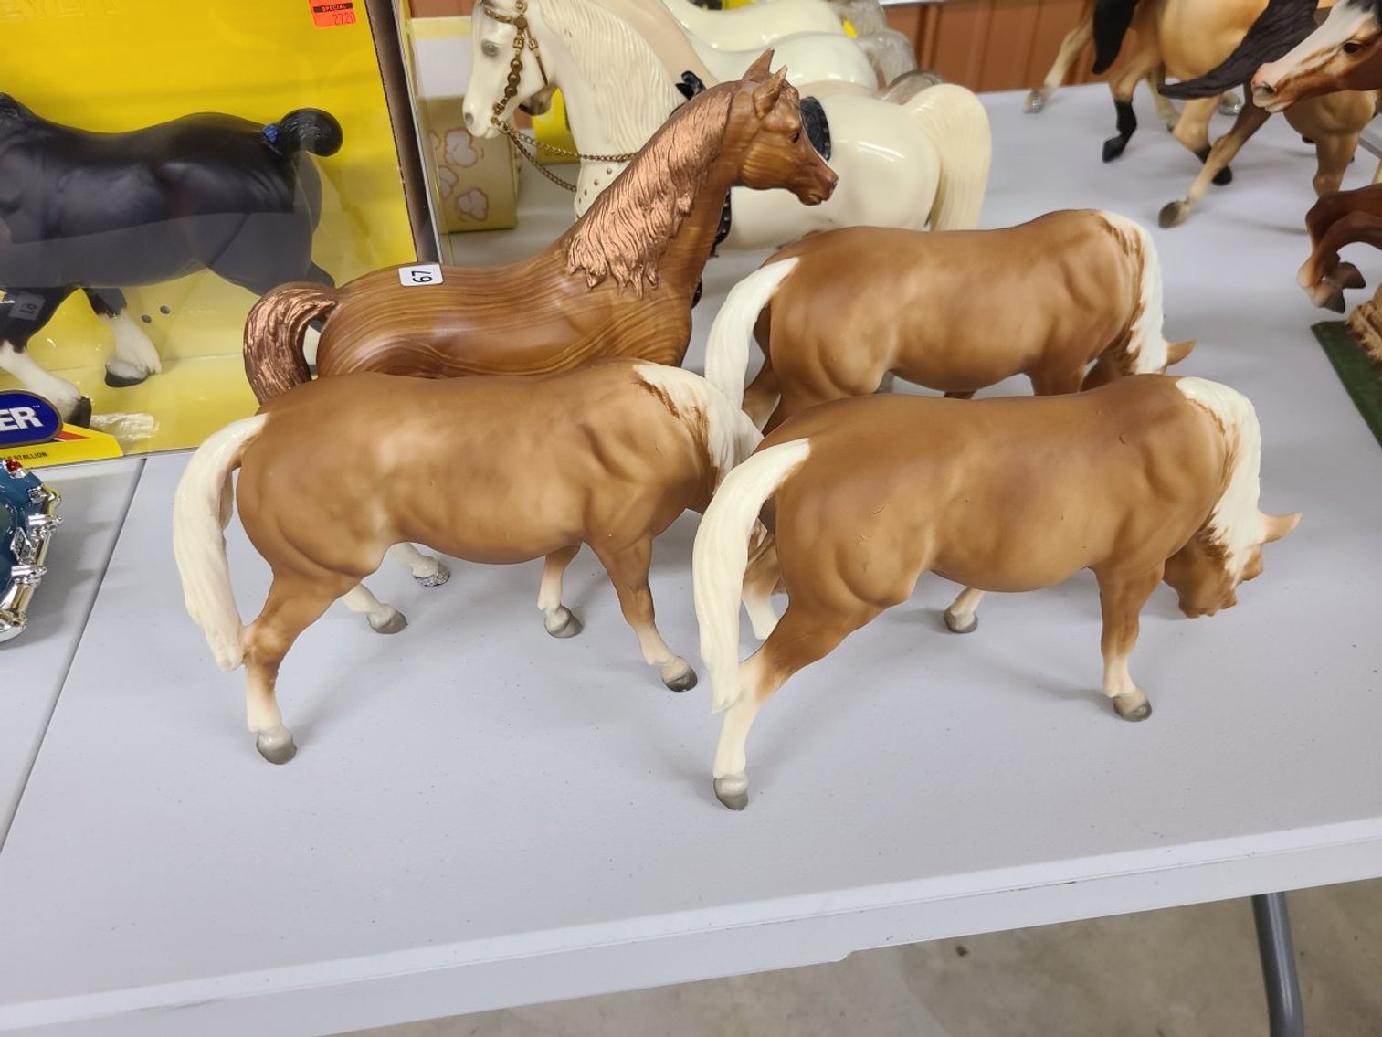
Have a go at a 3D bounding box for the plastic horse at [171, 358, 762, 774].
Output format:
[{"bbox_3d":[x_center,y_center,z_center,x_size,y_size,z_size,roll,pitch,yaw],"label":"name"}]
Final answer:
[{"bbox_3d":[-0.069,0.006,0.426,0.253,0.162,0.084,-6,43,-4],"label":"plastic horse"}]

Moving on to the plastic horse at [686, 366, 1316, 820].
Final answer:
[{"bbox_3d":[0.123,0.016,0.408,0.253,0.162,0.084,-8,43,-6],"label":"plastic horse"}]

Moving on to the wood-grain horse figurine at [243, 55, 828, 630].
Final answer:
[{"bbox_3d":[-0.063,-0.082,0.472,0.266,0.230,0.072,-10,43,-9],"label":"wood-grain horse figurine"}]

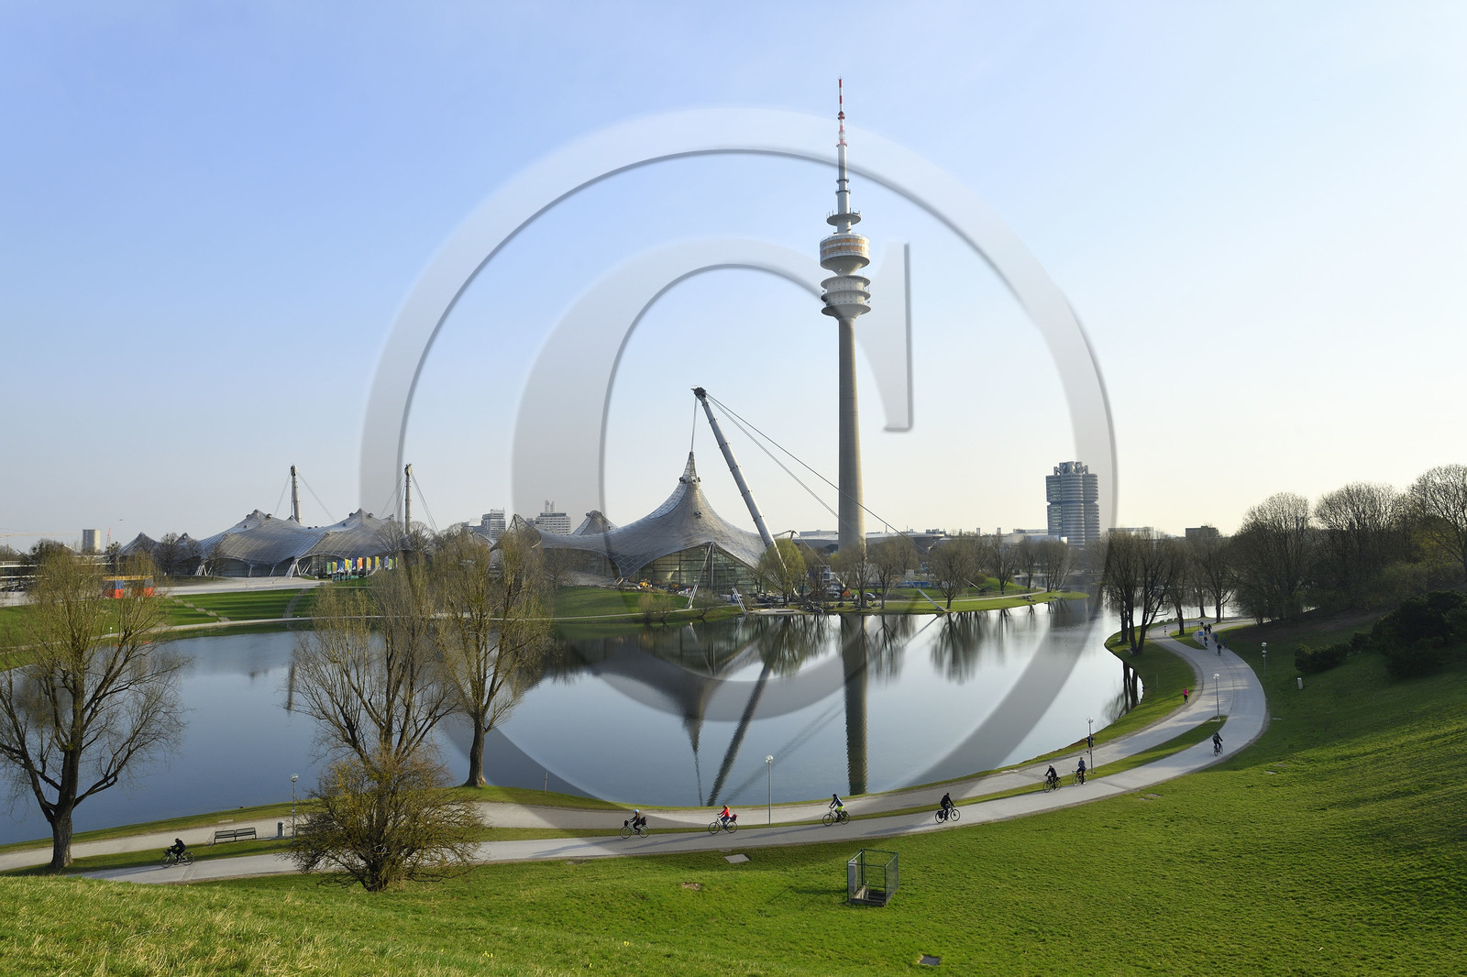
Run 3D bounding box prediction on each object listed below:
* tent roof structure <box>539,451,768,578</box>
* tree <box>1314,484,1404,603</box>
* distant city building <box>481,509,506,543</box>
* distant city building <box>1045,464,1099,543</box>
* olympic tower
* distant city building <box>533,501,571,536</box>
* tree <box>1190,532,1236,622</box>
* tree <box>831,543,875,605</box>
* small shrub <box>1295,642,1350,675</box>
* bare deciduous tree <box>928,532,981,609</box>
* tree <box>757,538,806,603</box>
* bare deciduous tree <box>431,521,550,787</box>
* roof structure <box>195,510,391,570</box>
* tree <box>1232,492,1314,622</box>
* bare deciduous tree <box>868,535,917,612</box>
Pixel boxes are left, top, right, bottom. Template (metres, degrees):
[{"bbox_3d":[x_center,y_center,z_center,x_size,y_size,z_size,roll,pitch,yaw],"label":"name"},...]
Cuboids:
[{"bbox_3d":[-29.308,12.358,319.927,82.000,47.500,72.000,-1,-4,-3],"label":"tent roof structure"},{"bbox_3d":[119.037,10.429,170.000,15.000,22.800,15.000,-3,-4,35],"label":"tree"},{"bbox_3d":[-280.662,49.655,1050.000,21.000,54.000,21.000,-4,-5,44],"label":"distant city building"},{"bbox_3d":[353.389,22.309,932.254,52.000,101.000,52.000,-3,-4,29],"label":"distant city building"},{"bbox_3d":[66.834,-99.176,522.831,29.500,290.500,29.500,-1,-4,0],"label":"olympic tower"},{"bbox_3d":[-199.498,48.260,984.199,41.000,69.000,24.000,0,-4,-11],"label":"distant city building"},{"bbox_3d":[92.060,17.037,172.000,8.200,17.000,8.200,-3,-4,28],"label":"tree"},{"bbox_3d":[29.135,20.758,218.000,10.200,15.800,10.200,-1,-3,7],"label":"tree"},{"bbox_3d":[65.017,18.727,99.000,5.200,3.100,4.000,-3,-4,33],"label":"small shrub"},{"bbox_3d":[61.924,23.210,250.940,15.000,21.400,14.500,-1,-4,0],"label":"bare deciduous tree"},{"bbox_3d":[12.101,20.982,228.000,11.800,16.000,11.800,-1,-3,3],"label":"tree"},{"bbox_3d":[-18.425,12.737,68.114,9.000,19.500,9.000,-1,-4,0],"label":"bare deciduous tree"},{"bbox_3d":[-240.093,29.071,484.395,100.000,35.900,70.000,1,-4,-24],"label":"roof structure"},{"bbox_3d":[103.609,13.190,172.000,13.800,24.500,13.800,-3,-4,31],"label":"tree"},{"bbox_3d":[45.122,23.873,252.917,13.300,20.500,13.000,-1,-4,0],"label":"bare deciduous tree"}]

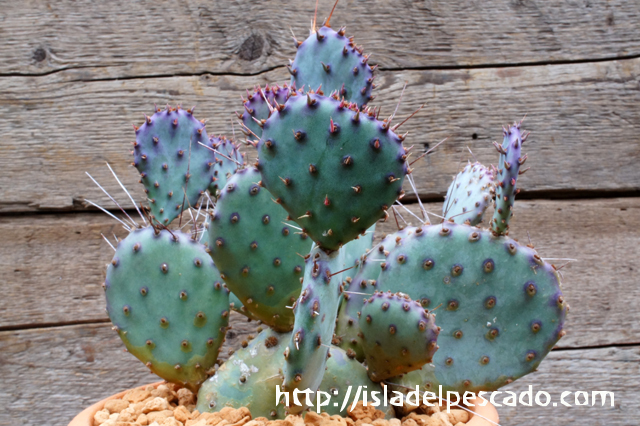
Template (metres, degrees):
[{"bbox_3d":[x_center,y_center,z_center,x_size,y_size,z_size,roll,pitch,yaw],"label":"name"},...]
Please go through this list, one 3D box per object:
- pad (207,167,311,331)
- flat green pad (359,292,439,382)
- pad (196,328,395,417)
[{"bbox_3d":[-0.039,0.023,0.530,0.065,0.105,0.018,-14,0,-8],"label":"pad"},{"bbox_3d":[0.048,0.077,0.490,0.044,0.051,0.024,15,19,4],"label":"flat green pad"},{"bbox_3d":[-0.017,0.104,0.520,0.120,0.057,0.042,-1,5,0],"label":"pad"}]

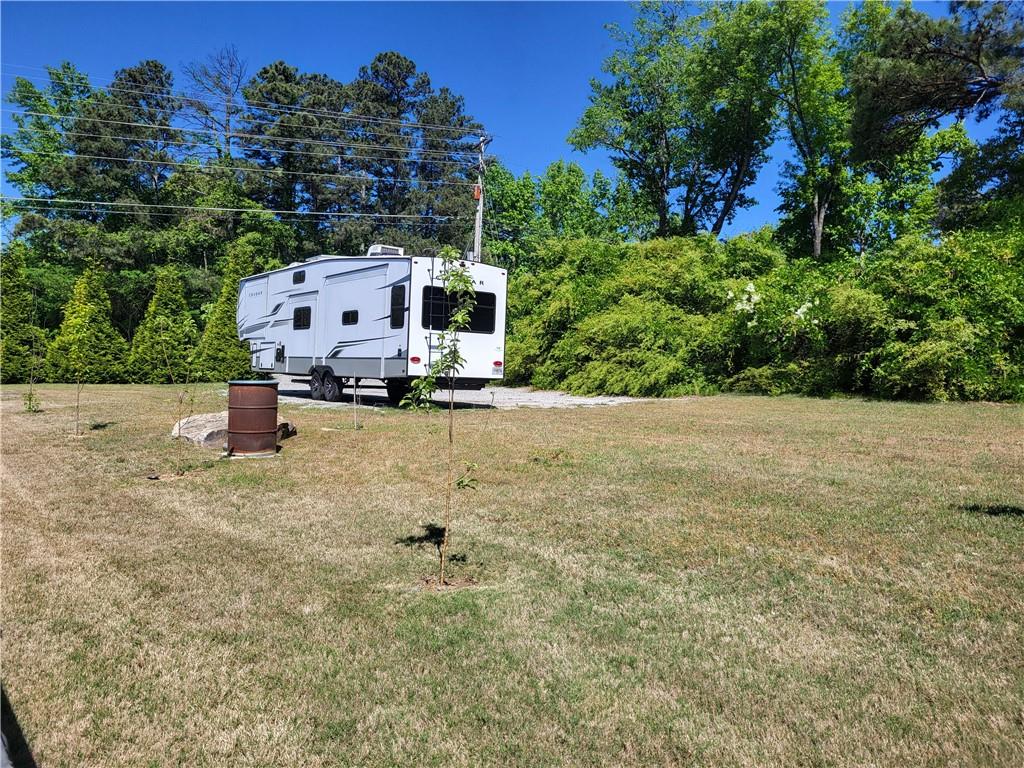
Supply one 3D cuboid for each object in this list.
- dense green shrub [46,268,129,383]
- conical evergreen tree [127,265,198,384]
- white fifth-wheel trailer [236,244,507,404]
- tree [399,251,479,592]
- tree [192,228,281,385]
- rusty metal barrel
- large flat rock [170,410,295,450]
[{"bbox_3d":[-14.295,-2.004,25.900,2.750,3.900,2.700,2,1,0],"label":"dense green shrub"},{"bbox_3d":[-12.133,-2.066,26.700,2.500,4.100,2.500,2,1,0],"label":"conical evergreen tree"},{"bbox_3d":[-4.586,-1.568,21.348,2.500,3.980,11.700,1,1,-37],"label":"white fifth-wheel trailer"},{"bbox_3d":[-0.418,0.184,4.500,0.450,1.960,0.420,2,1,0],"label":"tree"},{"bbox_3d":[-10.064,-2.815,28.300,3.200,5.400,3.000,2,1,0],"label":"tree"},{"bbox_3d":[-3.094,0.403,9.170,0.600,0.880,0.600,2,1,0],"label":"rusty metal barrel"},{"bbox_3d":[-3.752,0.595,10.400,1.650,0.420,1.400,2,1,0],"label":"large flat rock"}]

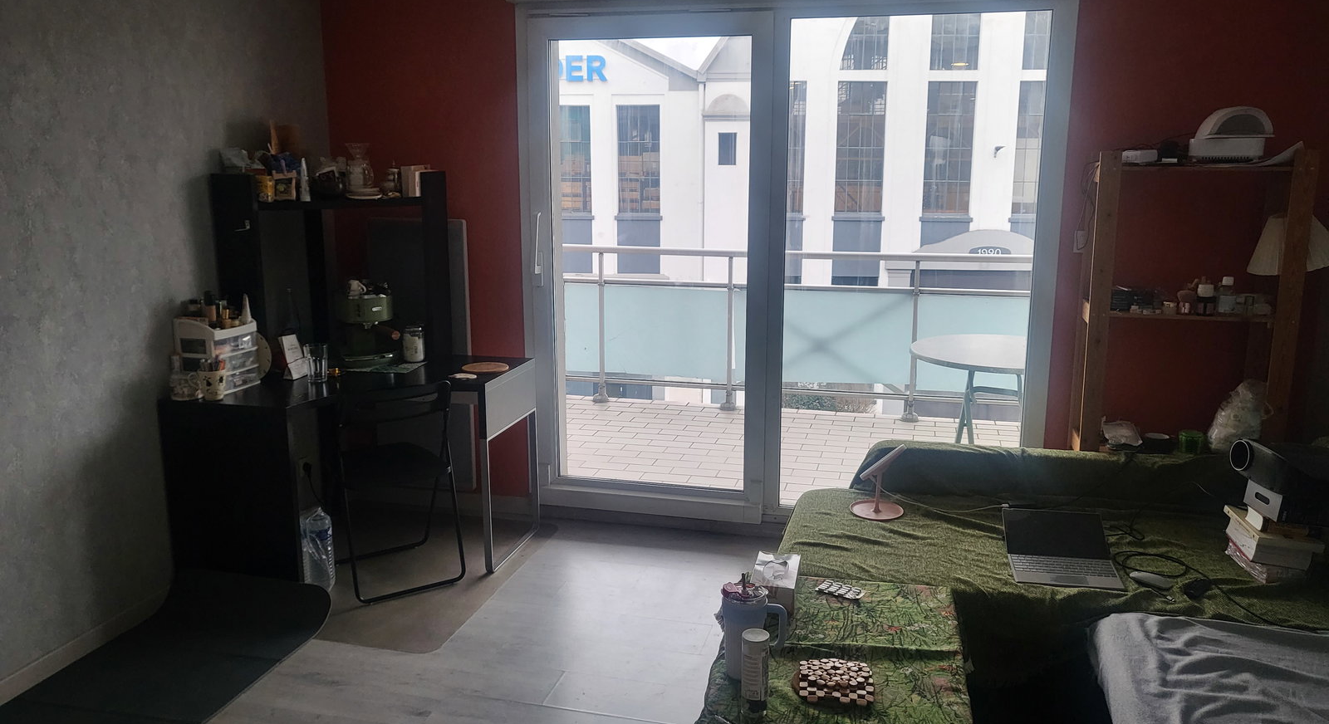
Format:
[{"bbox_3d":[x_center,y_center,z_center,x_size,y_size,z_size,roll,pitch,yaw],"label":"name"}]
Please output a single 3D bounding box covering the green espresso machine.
[{"bbox_3d":[-1.216,-0.152,4.032,0.245,0.300,0.290,-8,15,-34],"label":"green espresso machine"}]

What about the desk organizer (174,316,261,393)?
[{"bbox_3d":[-1.600,-0.039,3.580,0.165,0.265,0.226,3,12,14],"label":"desk organizer"}]

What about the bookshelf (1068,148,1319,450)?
[{"bbox_3d":[1.805,0.066,3.519,0.640,1.590,0.280,3,12,14],"label":"bookshelf"}]

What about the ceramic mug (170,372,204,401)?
[{"bbox_3d":[-1.648,0.080,3.446,0.100,0.088,0.088,3,12,14],"label":"ceramic mug"}]

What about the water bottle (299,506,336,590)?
[{"bbox_3d":[-1.278,0.683,3.692,0.100,0.310,0.100,3,12,14],"label":"water bottle"}]

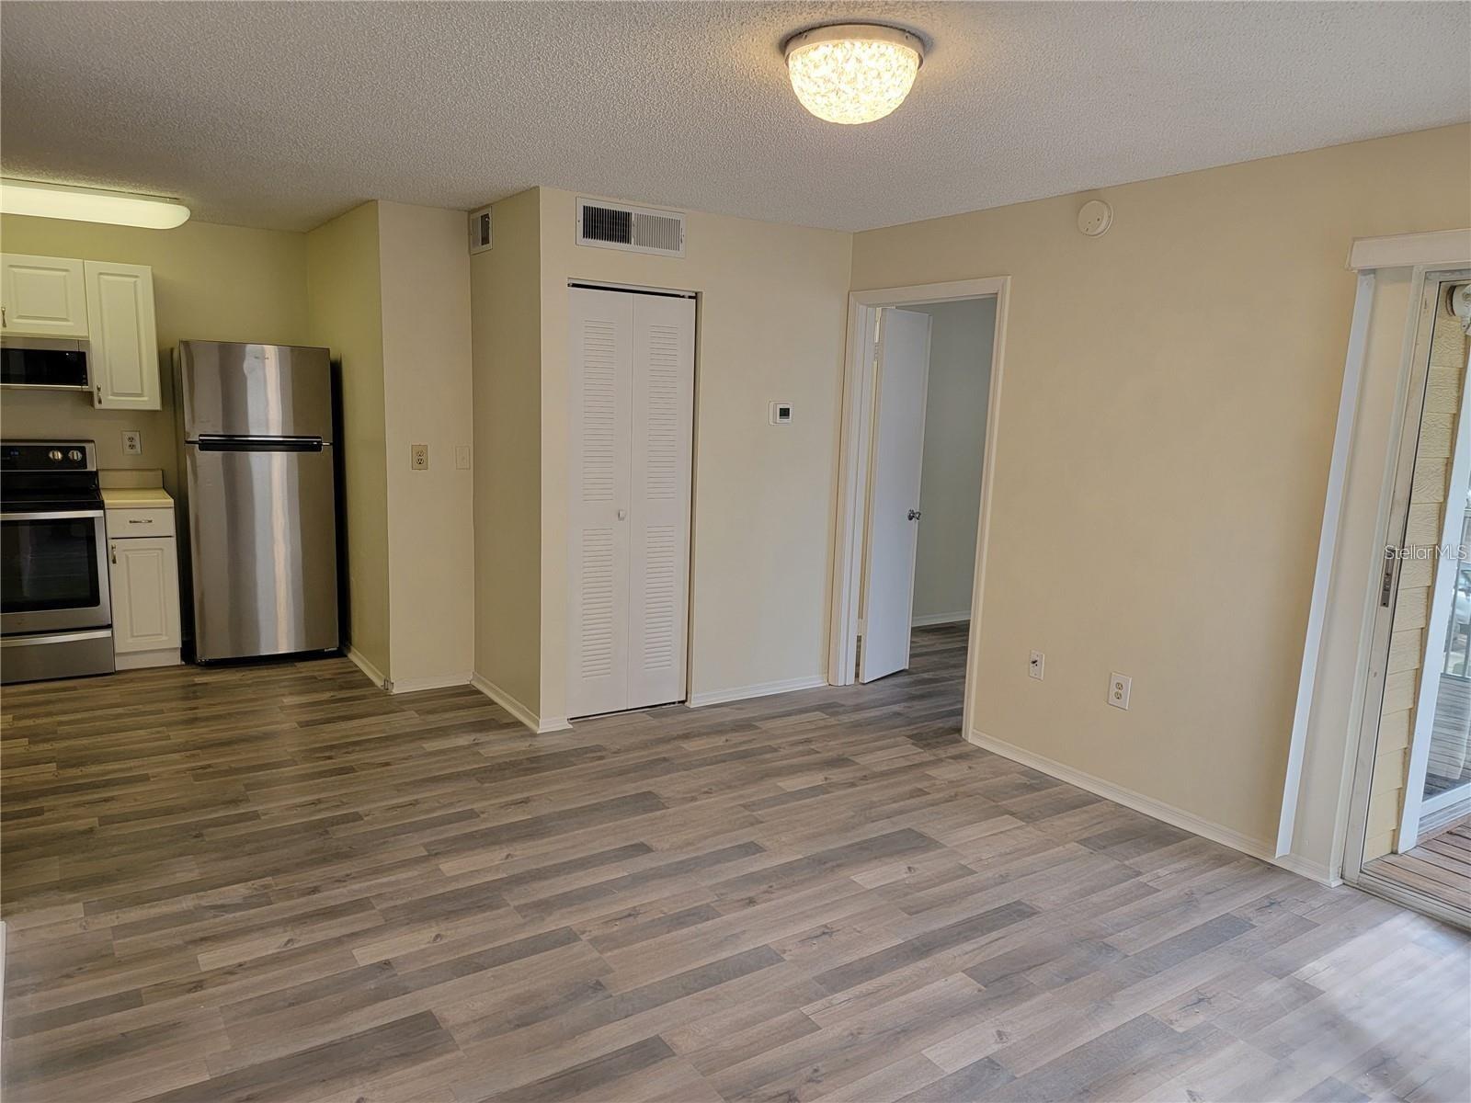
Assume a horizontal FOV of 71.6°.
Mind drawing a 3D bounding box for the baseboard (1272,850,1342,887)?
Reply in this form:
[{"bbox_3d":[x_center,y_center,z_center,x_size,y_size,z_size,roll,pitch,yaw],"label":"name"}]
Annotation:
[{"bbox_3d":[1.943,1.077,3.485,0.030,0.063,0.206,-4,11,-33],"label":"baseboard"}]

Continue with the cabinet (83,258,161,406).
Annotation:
[{"bbox_3d":[-3.343,-1.162,5.564,0.306,0.762,0.320,-4,11,-33],"label":"cabinet"}]

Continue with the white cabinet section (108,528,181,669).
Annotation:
[{"bbox_3d":[-3.330,0.224,5.717,0.313,0.740,0.590,-4,11,-34],"label":"white cabinet section"}]

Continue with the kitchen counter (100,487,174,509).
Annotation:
[{"bbox_3d":[-3.286,-0.293,5.588,0.315,0.047,0.610,-4,11,-33],"label":"kitchen counter"}]

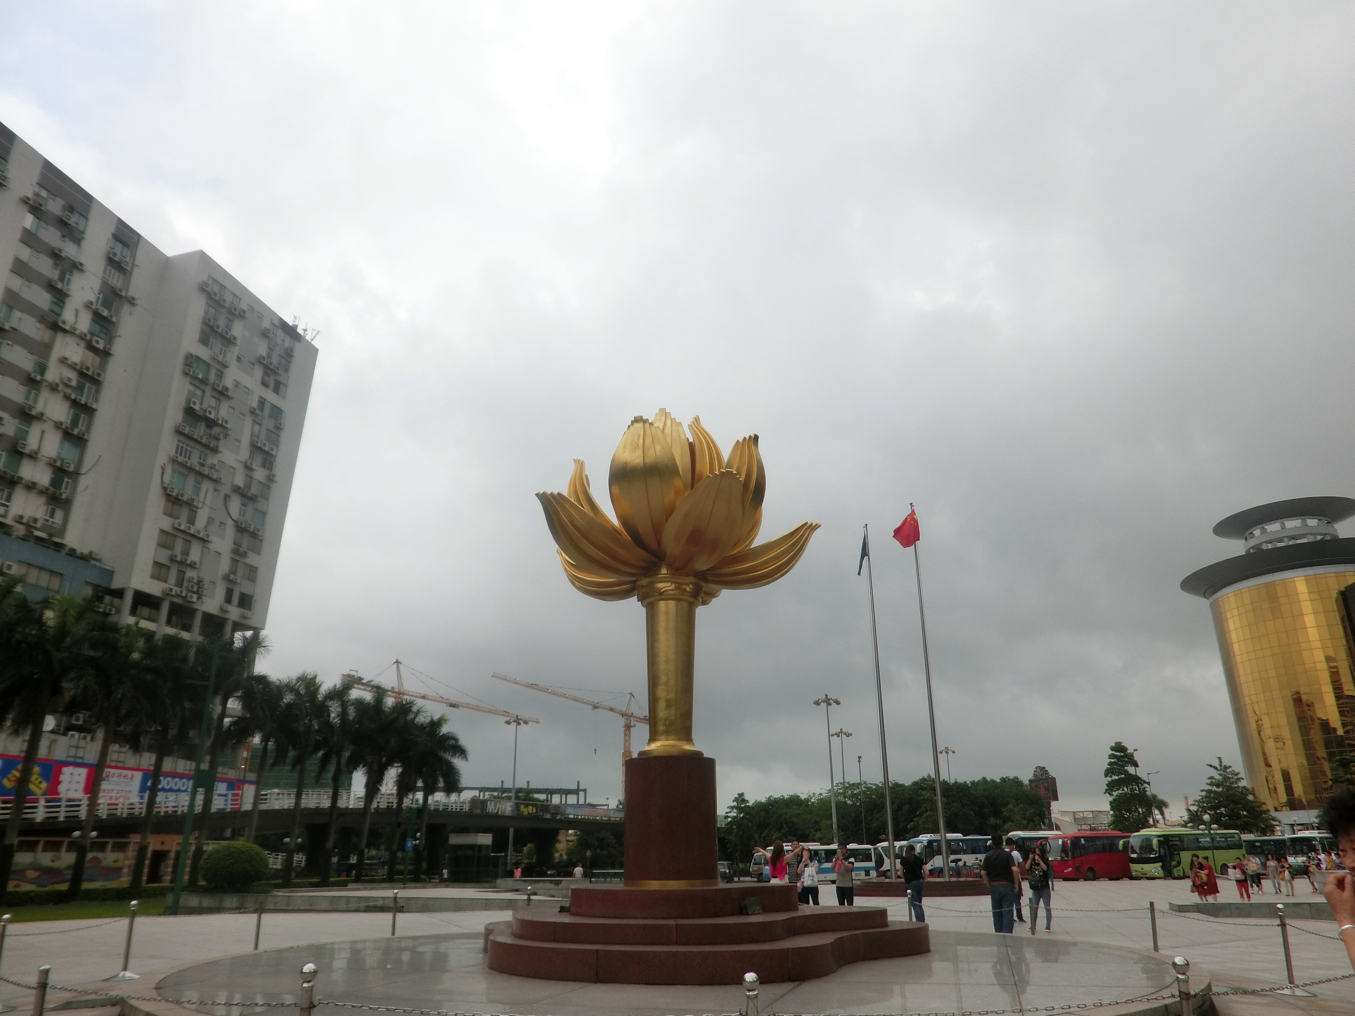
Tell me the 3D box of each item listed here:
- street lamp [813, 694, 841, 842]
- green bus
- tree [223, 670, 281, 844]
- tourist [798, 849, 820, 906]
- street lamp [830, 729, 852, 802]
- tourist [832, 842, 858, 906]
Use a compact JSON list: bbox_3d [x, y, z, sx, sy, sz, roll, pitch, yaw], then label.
[{"bbox_3d":[11.599,20.733,70.149,2.050,13.315,2.050,0,-20,0],"label":"street lamp"},{"bbox_3d":[38.400,26.118,70.846,10.092,3.300,2.480,12,-24,-29],"label":"green bus"},{"bbox_3d":[-20.575,13.088,46.104,4.000,10.380,4.000,-1,-21,0],"label":"tree"},{"bbox_3d":[3.054,8.733,21.813,0.500,1.570,0.450,-5,-21,11],"label":"tourist"},{"bbox_3d":[18.338,31.871,102.270,2.400,15.400,2.400,-1,-21,0],"label":"street lamp"},{"bbox_3d":[3.981,8.850,22.300,0.550,1.680,0.450,-6,-21,13],"label":"tourist"}]

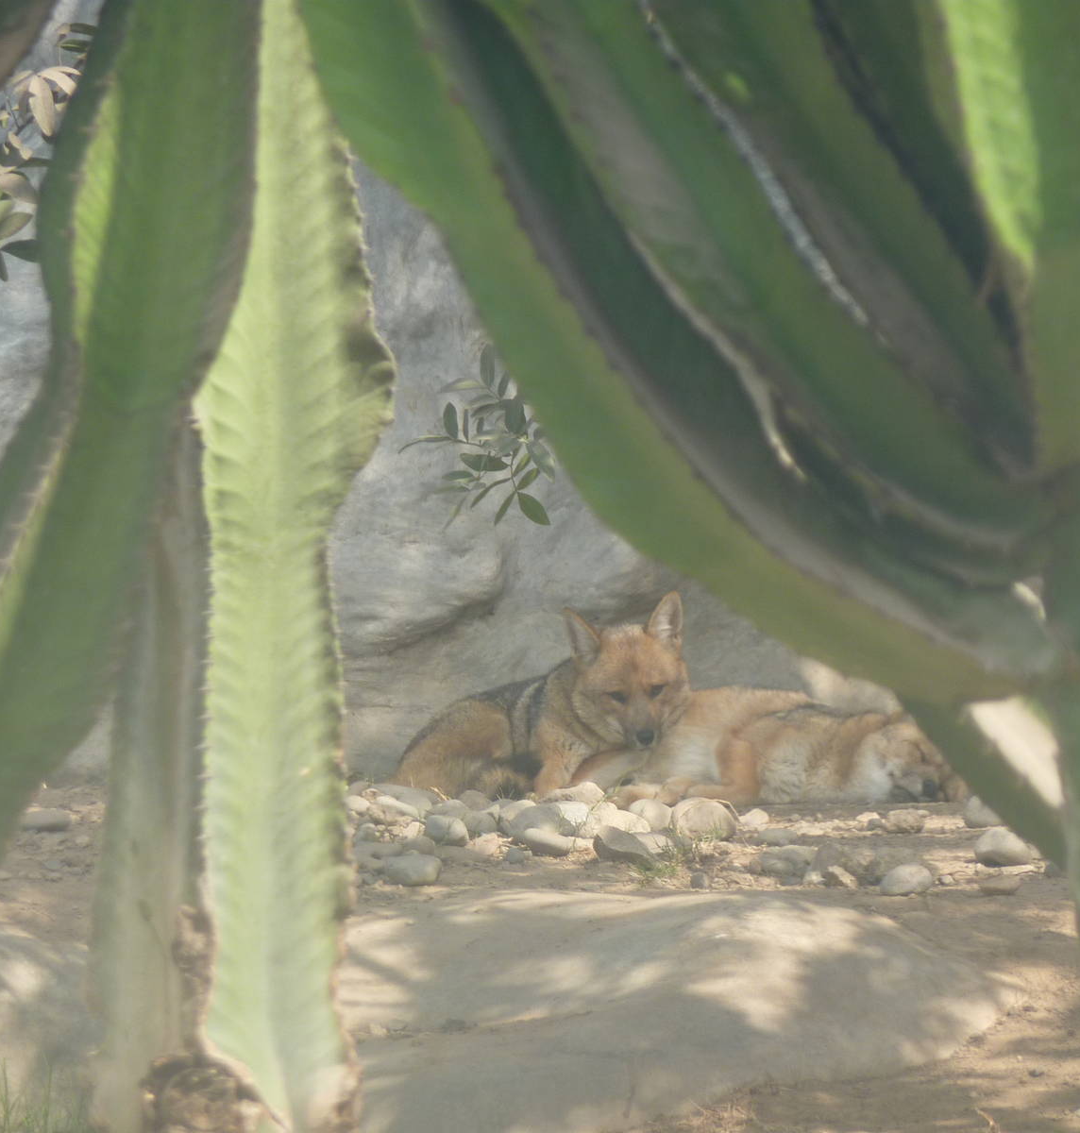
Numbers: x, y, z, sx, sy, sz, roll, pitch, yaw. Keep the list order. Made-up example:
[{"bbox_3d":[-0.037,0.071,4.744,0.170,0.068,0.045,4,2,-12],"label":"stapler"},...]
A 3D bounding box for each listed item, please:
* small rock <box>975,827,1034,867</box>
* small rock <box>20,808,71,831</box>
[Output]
[{"bbox_3d":[0.528,0.319,14.879,0.067,0.045,0.054,0,4,0],"label":"small rock"},{"bbox_3d":[-0.575,0.295,15.236,0.060,0.027,0.048,0,4,0],"label":"small rock"}]

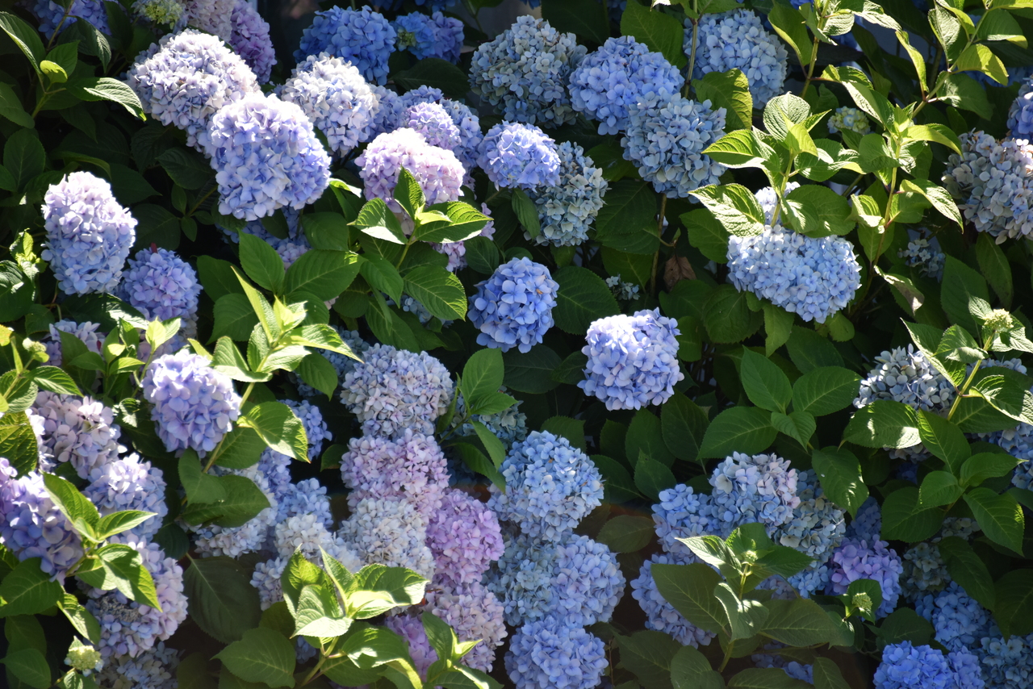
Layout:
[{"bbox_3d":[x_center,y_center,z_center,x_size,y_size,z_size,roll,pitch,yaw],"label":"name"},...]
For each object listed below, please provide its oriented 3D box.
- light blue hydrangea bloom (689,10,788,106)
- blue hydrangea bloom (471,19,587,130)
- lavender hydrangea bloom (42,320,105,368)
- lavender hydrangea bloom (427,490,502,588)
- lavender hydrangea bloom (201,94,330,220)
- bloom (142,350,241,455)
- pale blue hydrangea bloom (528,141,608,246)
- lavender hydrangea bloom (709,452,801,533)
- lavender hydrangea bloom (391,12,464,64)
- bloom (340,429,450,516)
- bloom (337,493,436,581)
[{"bbox_3d":[0.339,-0.438,13.200,0.157,0.152,0.150,0,7,0],"label":"light blue hydrangea bloom"},{"bbox_3d":[0.017,-0.417,13.100,0.174,0.167,0.172,0,10,0],"label":"blue hydrangea bloom"},{"bbox_3d":[-0.612,0.011,11.950,0.112,0.103,0.109,0,6,0],"label":"lavender hydrangea bloom"},{"bbox_3d":[-0.083,0.292,12.980,0.130,0.152,0.140,0,7,0],"label":"lavender hydrangea bloom"},{"bbox_3d":[-0.345,-0.259,11.900,0.176,0.174,0.171,0,6,0],"label":"lavender hydrangea bloom"},{"bbox_3d":[-0.480,0.086,12.750,0.147,0.155,0.150,0,7,0],"label":"bloom"},{"bbox_3d":[0.070,-0.213,12.150,0.121,0.148,0.133,0,6,0],"label":"pale blue hydrangea bloom"},{"bbox_3d":[0.349,0.221,12.600,0.135,0.125,0.131,0,10,0],"label":"lavender hydrangea bloom"},{"bbox_3d":[-0.136,-0.475,13.350,0.113,0.084,0.100,0,7,0],"label":"lavender hydrangea bloom"},{"bbox_3d":[-0.183,0.194,12.950,0.165,0.135,0.155,0,7,0],"label":"bloom"},{"bbox_3d":[-0.194,0.292,12.900,0.148,0.131,0.150,0,7,0],"label":"bloom"}]

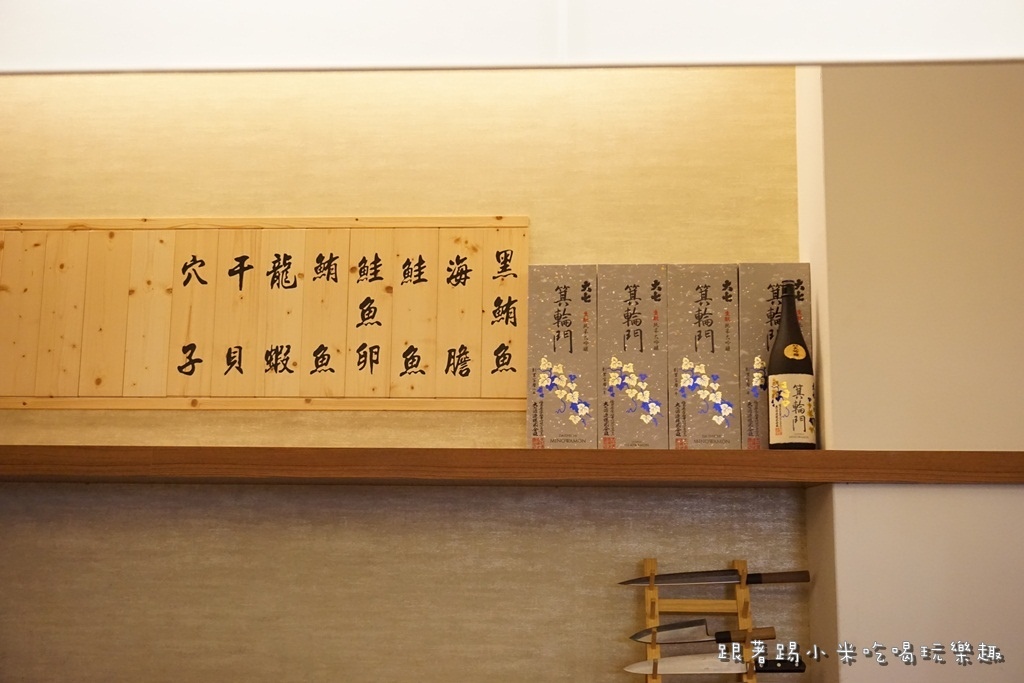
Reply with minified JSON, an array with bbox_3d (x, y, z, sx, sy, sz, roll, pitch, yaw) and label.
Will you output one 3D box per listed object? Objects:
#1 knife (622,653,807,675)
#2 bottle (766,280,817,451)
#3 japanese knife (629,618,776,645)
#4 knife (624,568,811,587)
[{"bbox_3d":[0.466,0.740,2.610,0.415,0.048,0.020,0,-29,2],"label":"knife"},{"bbox_3d":[0.643,0.054,2.630,0.105,0.397,0.105,1,-9,0],"label":"bottle"},{"bbox_3d":[0.446,0.676,2.650,0.340,0.054,0.023,-3,-29,0],"label":"japanese knife"},{"bbox_3d":[0.483,0.564,2.715,0.453,0.035,0.022,-2,-29,1],"label":"knife"}]

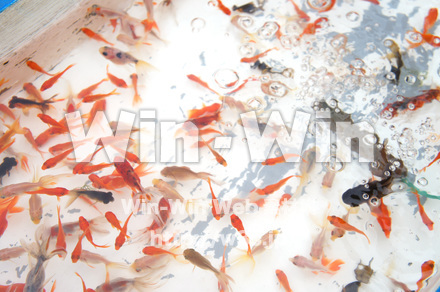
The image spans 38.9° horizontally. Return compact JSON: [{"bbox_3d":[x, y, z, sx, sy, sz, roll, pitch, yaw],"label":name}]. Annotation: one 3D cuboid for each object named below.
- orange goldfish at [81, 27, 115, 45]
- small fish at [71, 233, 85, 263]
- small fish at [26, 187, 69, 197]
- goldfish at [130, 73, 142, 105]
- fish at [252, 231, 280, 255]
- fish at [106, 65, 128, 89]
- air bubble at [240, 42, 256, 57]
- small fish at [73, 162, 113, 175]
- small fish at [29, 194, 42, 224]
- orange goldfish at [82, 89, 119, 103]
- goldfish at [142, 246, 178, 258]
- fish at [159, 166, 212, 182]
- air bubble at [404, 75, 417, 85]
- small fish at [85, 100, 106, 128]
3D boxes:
[{"bbox_3d":[-0.174,-0.156,0.888,0.056,0.016,0.010,28,63,16],"label":"orange goldfish"},{"bbox_3d":[-0.169,0.121,0.750,0.011,0.015,0.040,12,64,6],"label":"small fish"},{"bbox_3d":[-0.211,0.056,0.760,0.053,0.016,0.010,-1,59,0],"label":"small fish"},{"bbox_3d":[-0.102,-0.070,0.755,0.011,0.012,0.047,-10,59,1],"label":"goldfish"},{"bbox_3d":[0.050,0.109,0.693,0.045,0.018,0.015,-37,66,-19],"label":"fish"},{"bbox_3d":[-0.140,-0.093,0.855,0.013,0.013,0.045,-38,63,-23],"label":"fish"},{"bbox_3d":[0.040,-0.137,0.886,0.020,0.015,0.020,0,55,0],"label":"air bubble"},{"bbox_3d":[-0.147,0.026,0.724,0.043,0.014,0.012,-9,60,-5],"label":"small fish"},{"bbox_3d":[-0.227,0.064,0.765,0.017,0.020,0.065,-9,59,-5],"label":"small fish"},{"bbox_3d":[-0.161,-0.067,0.837,0.050,0.013,0.012,-17,57,-12],"label":"orange goldfish"},{"bbox_3d":[-0.069,0.124,0.719,0.043,0.015,0.011,8,57,5],"label":"goldfish"},{"bbox_3d":[-0.036,0.032,0.689,0.059,0.021,0.014,4,61,9],"label":"fish"},{"bbox_3d":[0.254,-0.088,0.829,0.015,0.011,0.015,0,59,0],"label":"air bubble"},{"bbox_3d":[-0.157,-0.041,0.780,0.013,0.015,0.045,23,63,12],"label":"small fish"}]

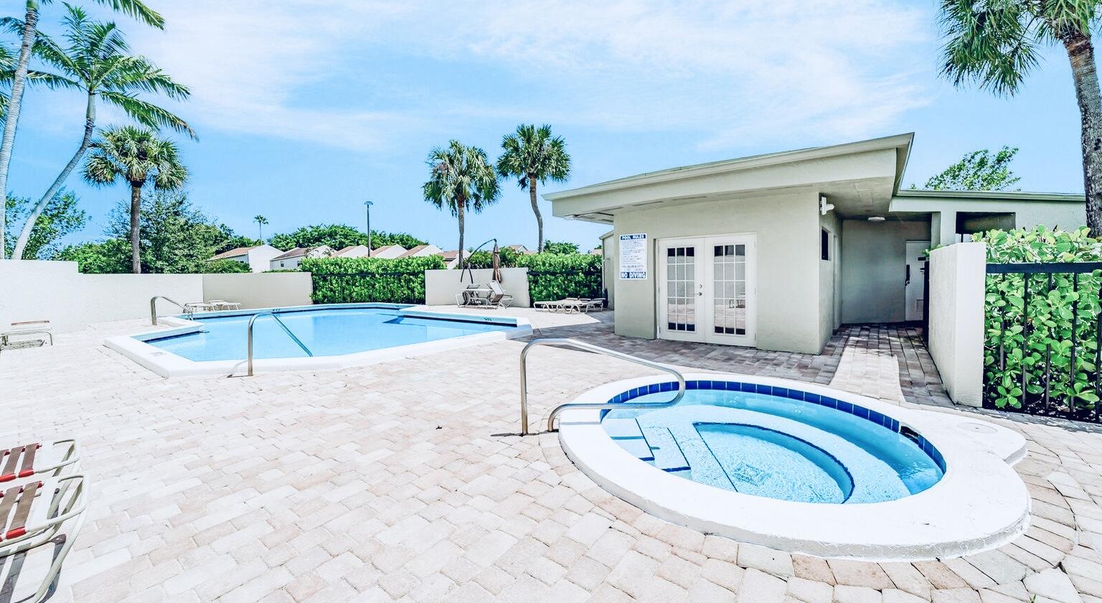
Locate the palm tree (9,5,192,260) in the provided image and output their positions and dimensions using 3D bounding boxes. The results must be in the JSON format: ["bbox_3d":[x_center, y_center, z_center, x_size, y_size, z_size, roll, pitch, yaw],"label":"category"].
[{"bbox_3d":[-16.324,-4.809,14.300,4.400,10.910,4.600,3,6,37],"label":"palm tree"}]

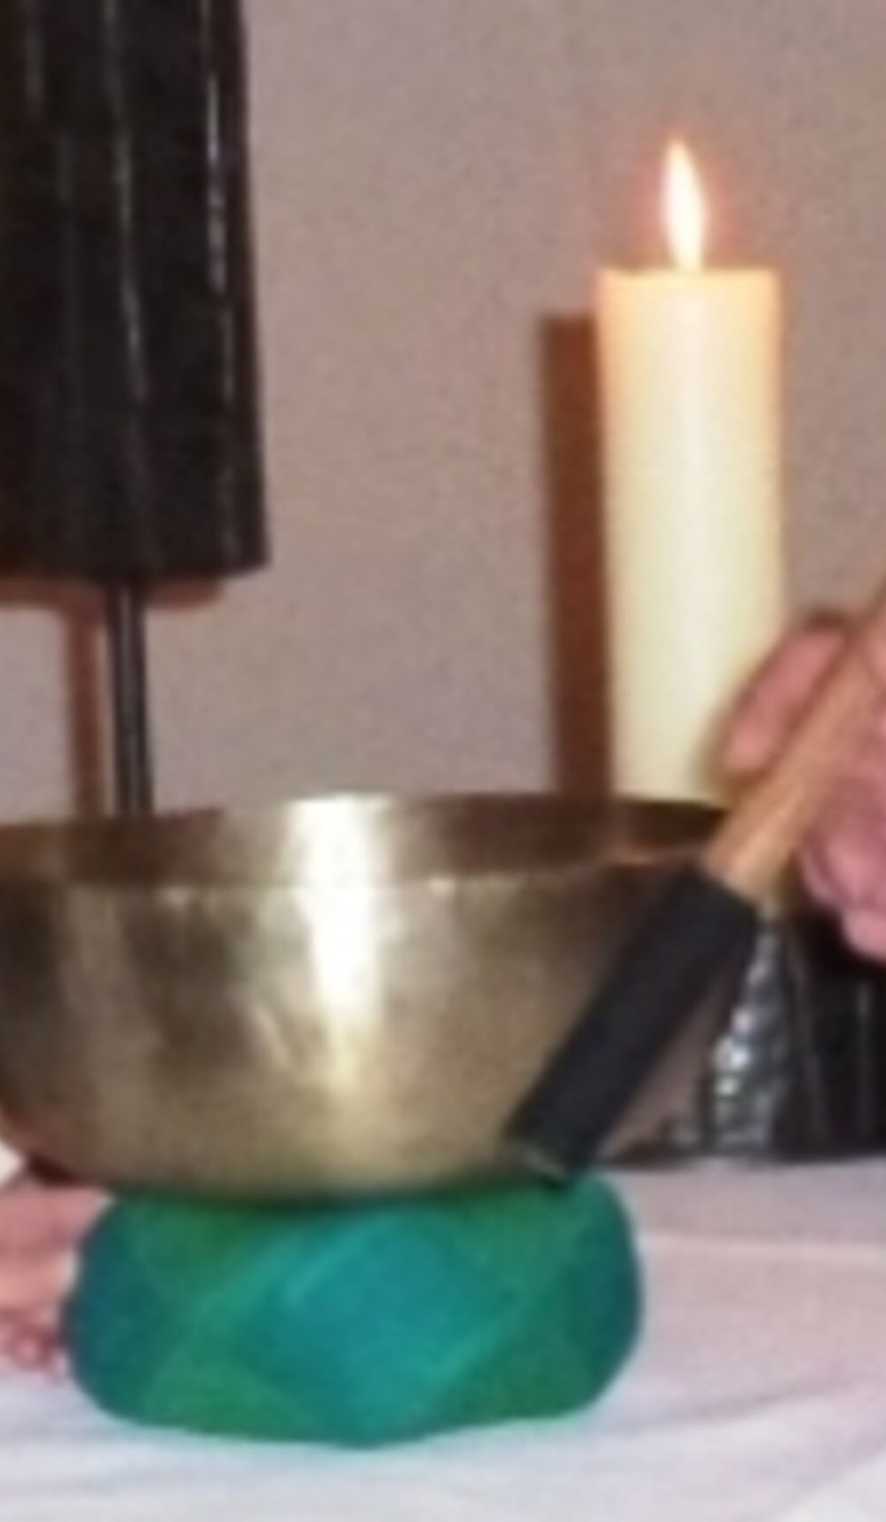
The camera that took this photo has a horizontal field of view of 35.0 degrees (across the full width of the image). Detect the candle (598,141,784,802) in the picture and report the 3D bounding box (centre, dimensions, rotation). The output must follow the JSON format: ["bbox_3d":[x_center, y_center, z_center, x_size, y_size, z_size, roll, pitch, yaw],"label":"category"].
[{"bbox_3d":[0.101,-0.105,0.565,0.073,0.290,0.073,-1,4,0],"label":"candle"}]

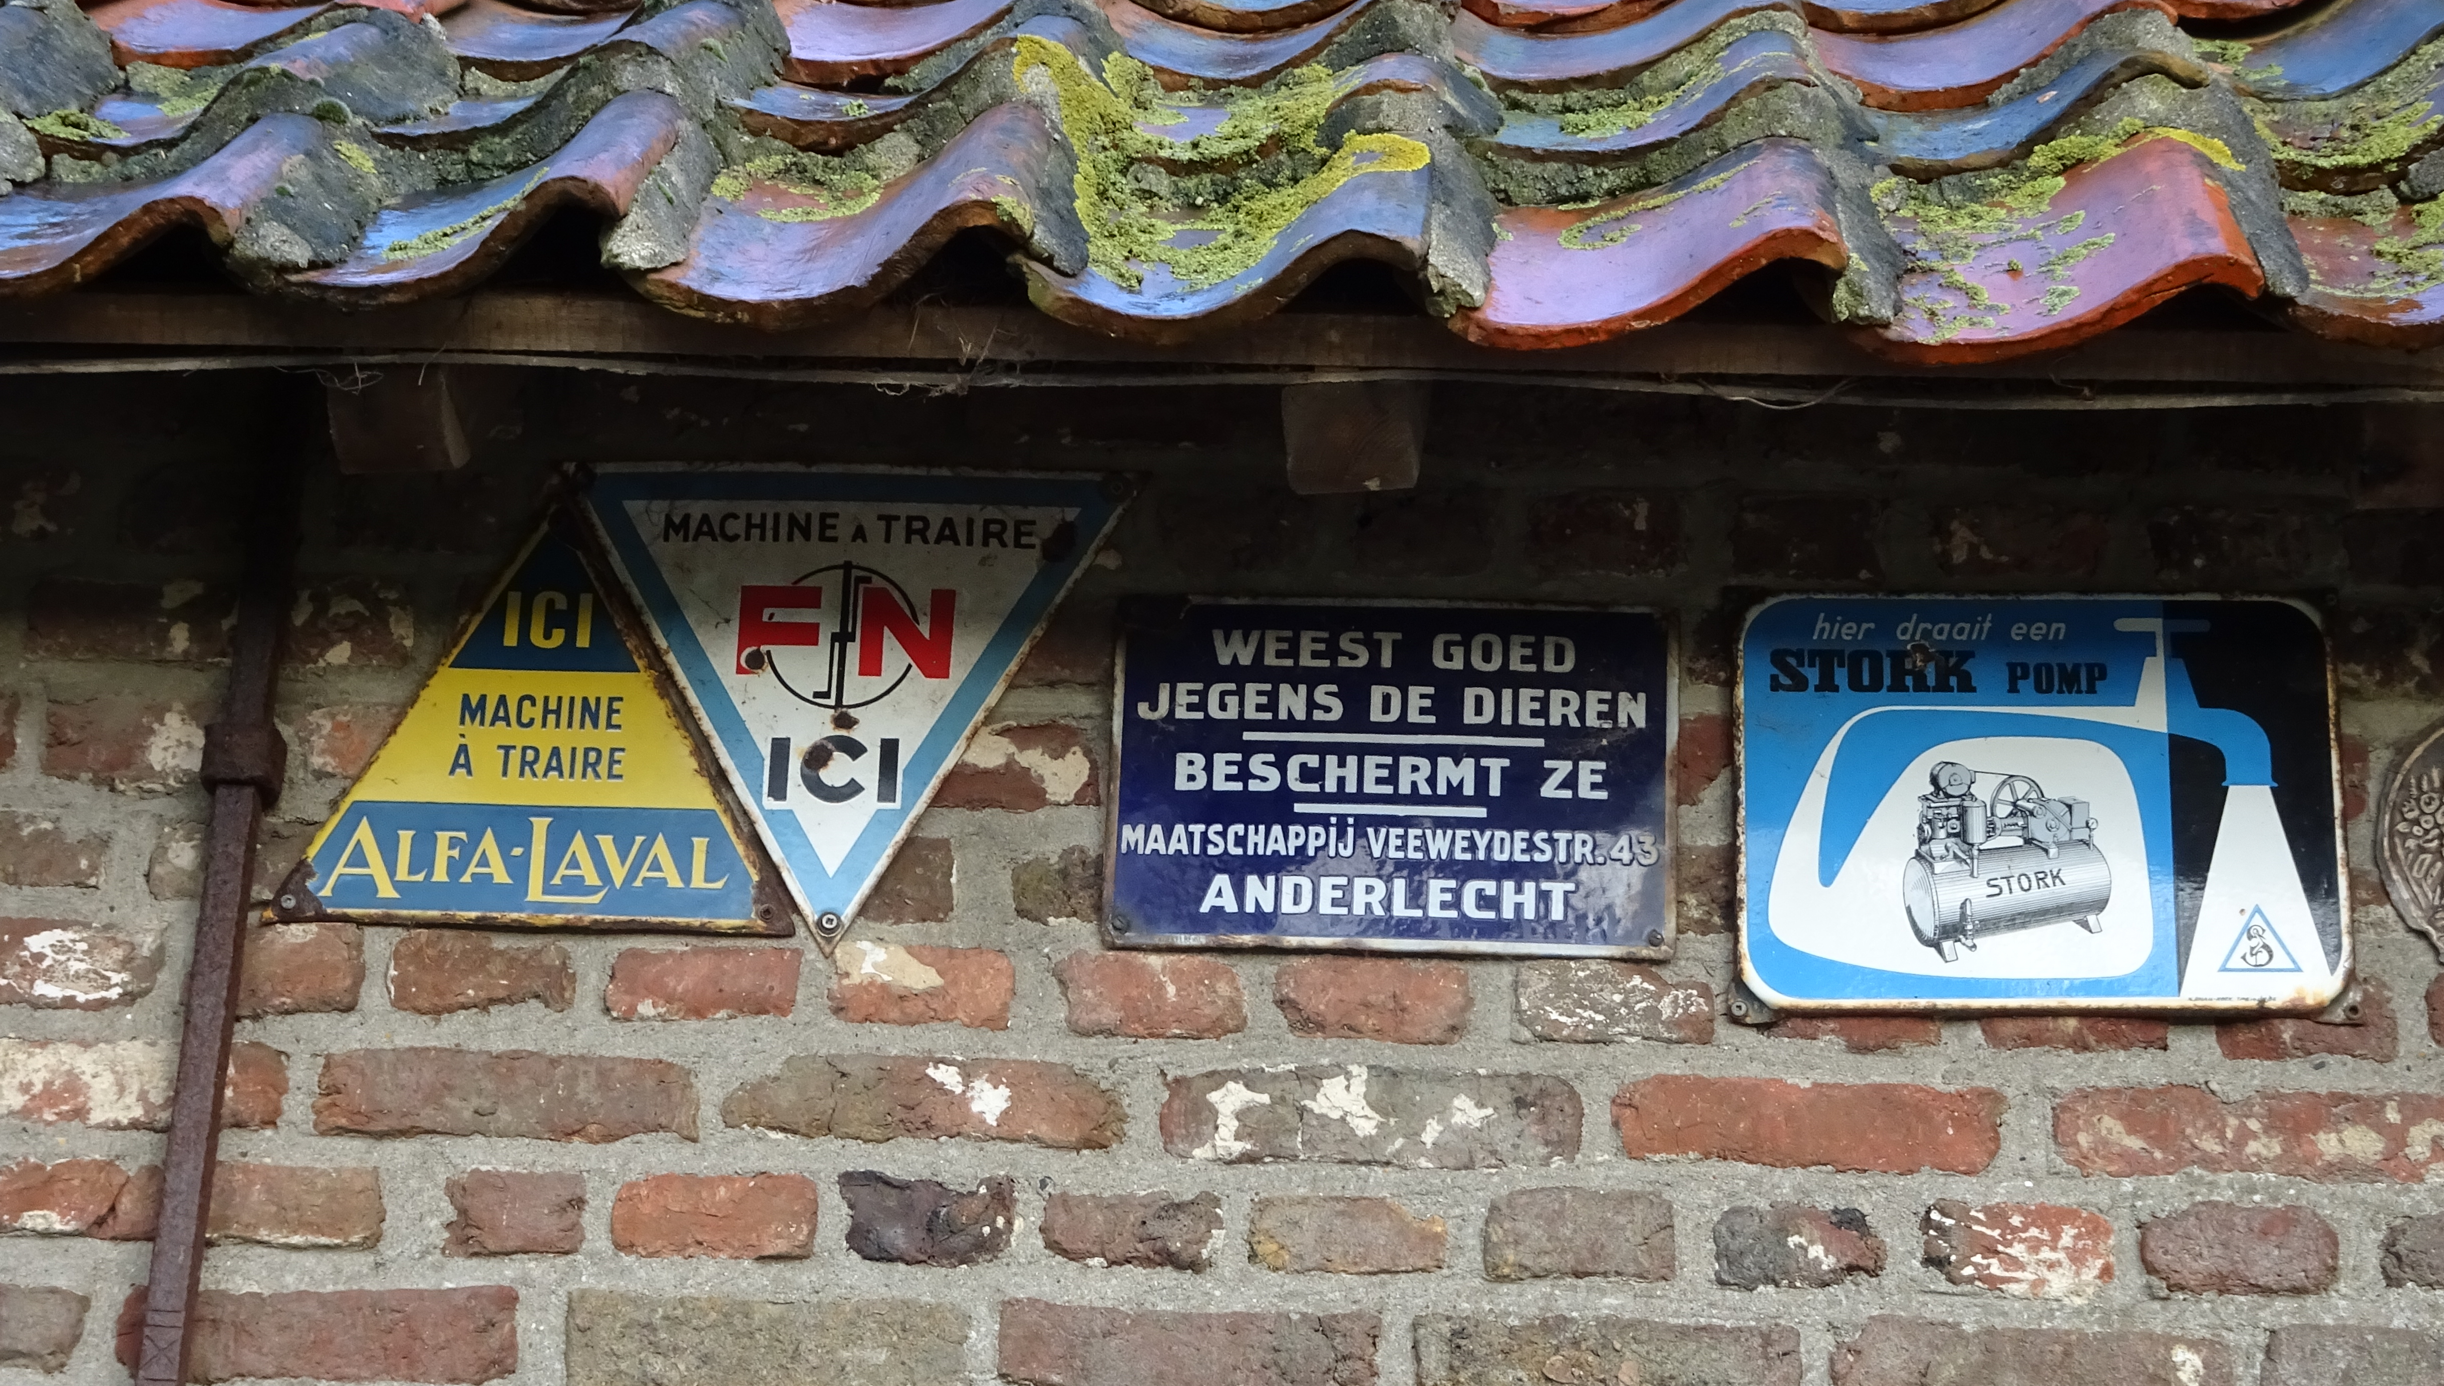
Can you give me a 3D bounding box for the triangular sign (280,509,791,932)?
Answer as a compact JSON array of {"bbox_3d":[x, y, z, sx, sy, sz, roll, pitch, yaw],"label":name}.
[{"bbox_3d":[-0.364,0.011,3.050,0.280,0.245,0.015,1,-20,1],"label":"triangular sign"}]

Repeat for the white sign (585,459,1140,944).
[{"bbox_3d":[-0.205,0.008,3.049,0.308,0.276,0.015,1,-20,1],"label":"white sign"}]

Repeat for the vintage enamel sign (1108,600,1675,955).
[{"bbox_3d":[0.092,0.045,3.030,0.302,0.197,0.015,1,-19,2],"label":"vintage enamel sign"}]

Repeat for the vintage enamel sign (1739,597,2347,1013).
[{"bbox_3d":[0.437,0.058,3.020,0.322,0.233,0.015,0,-20,1],"label":"vintage enamel sign"}]

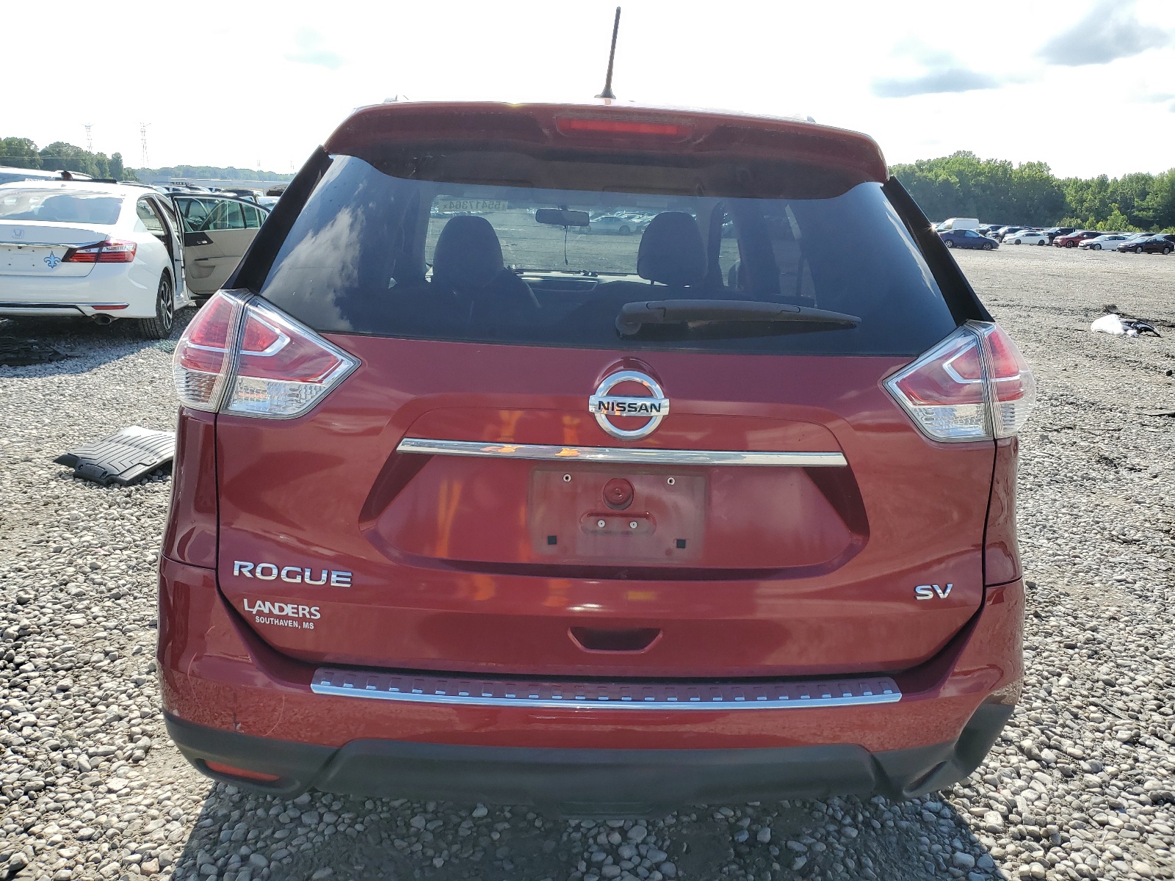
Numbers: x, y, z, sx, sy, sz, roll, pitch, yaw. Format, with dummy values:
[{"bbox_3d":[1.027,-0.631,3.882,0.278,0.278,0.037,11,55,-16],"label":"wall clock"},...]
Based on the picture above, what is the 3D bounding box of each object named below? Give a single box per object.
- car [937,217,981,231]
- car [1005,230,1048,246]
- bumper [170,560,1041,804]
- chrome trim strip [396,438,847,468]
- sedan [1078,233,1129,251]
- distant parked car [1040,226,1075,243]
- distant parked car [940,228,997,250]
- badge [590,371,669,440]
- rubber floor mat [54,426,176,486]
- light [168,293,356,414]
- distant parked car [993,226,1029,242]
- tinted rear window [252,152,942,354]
[{"bbox_3d":[44.991,-25.871,108.000,5.700,2.600,2.050,1,15,-7],"label":"car"},{"bbox_3d":[48.725,-22.395,98.000,4.800,1.450,1.830,1,15,-7],"label":"car"},{"bbox_3d":[0.032,0.478,1.712,1.820,0.430,0.550,2,15,-4],"label":"bumper"},{"bbox_3d":[0.064,0.017,1.452,0.750,0.028,0.040,2,15,-4],"label":"chrome trim strip"},{"bbox_3d":[48.213,-18.298,81.666,4.800,1.440,1.830,2,15,-4],"label":"sedan"},{"bbox_3d":[55.443,-23.805,103.000,5.300,1.900,2.000,1,15,-7],"label":"distant parked car"},{"bbox_3d":[28.325,-15.183,66.500,4.600,1.440,1.800,7,15,16],"label":"distant parked car"},{"bbox_3d":[0.067,-0.058,1.435,0.132,0.114,0.016,2,7,-3],"label":"badge"},{"bbox_3d":[-2.530,0.052,4.918,0.610,0.110,0.690,9,16,20],"label":"rubber floor mat"},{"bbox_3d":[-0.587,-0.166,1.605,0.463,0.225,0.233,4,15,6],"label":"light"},{"bbox_3d":[48.168,-23.490,101.000,4.900,1.780,1.920,1,15,-7],"label":"distant parked car"},{"bbox_3d":[0.058,-0.312,1.592,1.280,0.380,0.085,2,-22,-4],"label":"tinted rear window"}]

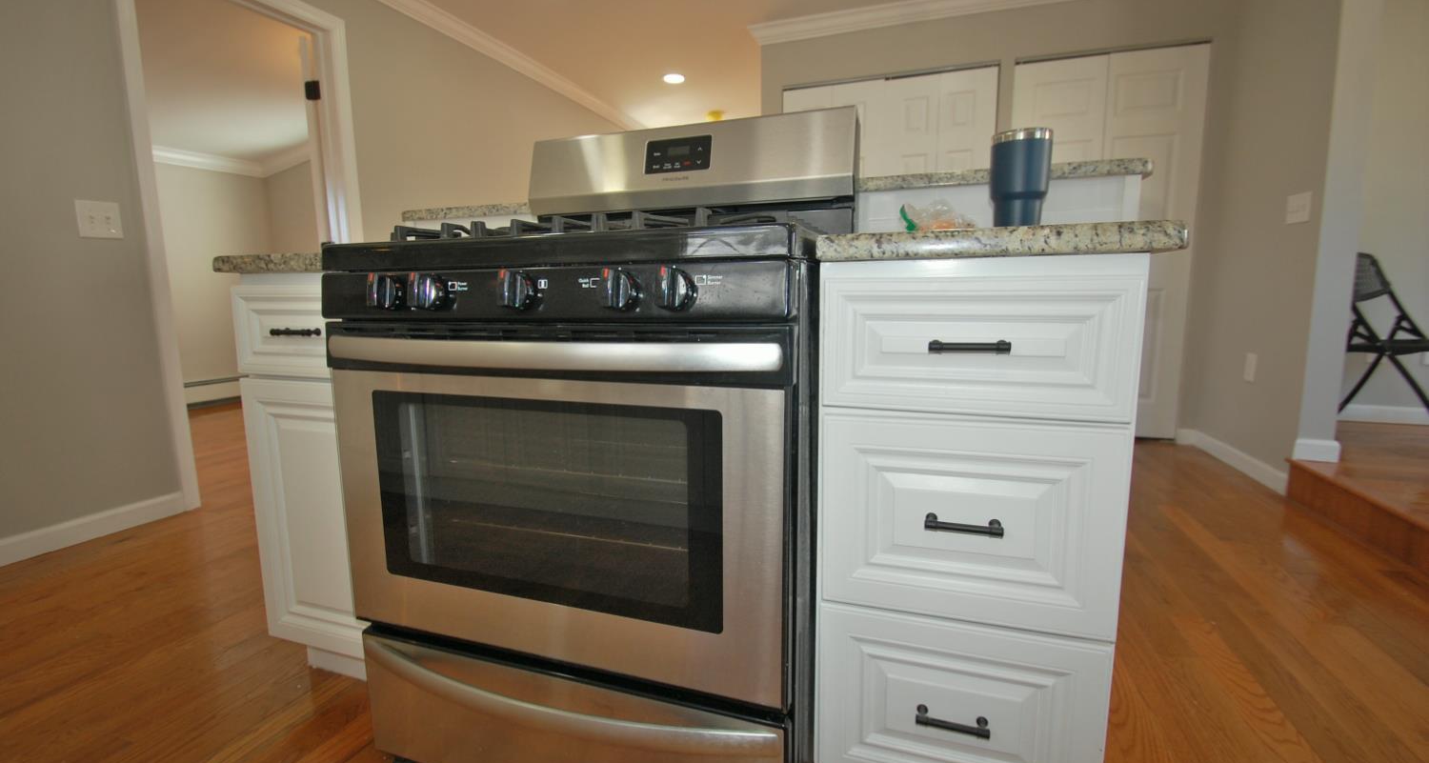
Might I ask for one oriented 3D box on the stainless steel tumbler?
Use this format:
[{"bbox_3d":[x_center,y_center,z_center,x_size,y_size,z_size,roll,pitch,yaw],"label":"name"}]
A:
[{"bbox_3d":[0.549,-0.340,1.074,0.099,0.195,0.099,2,9,19],"label":"stainless steel tumbler"}]

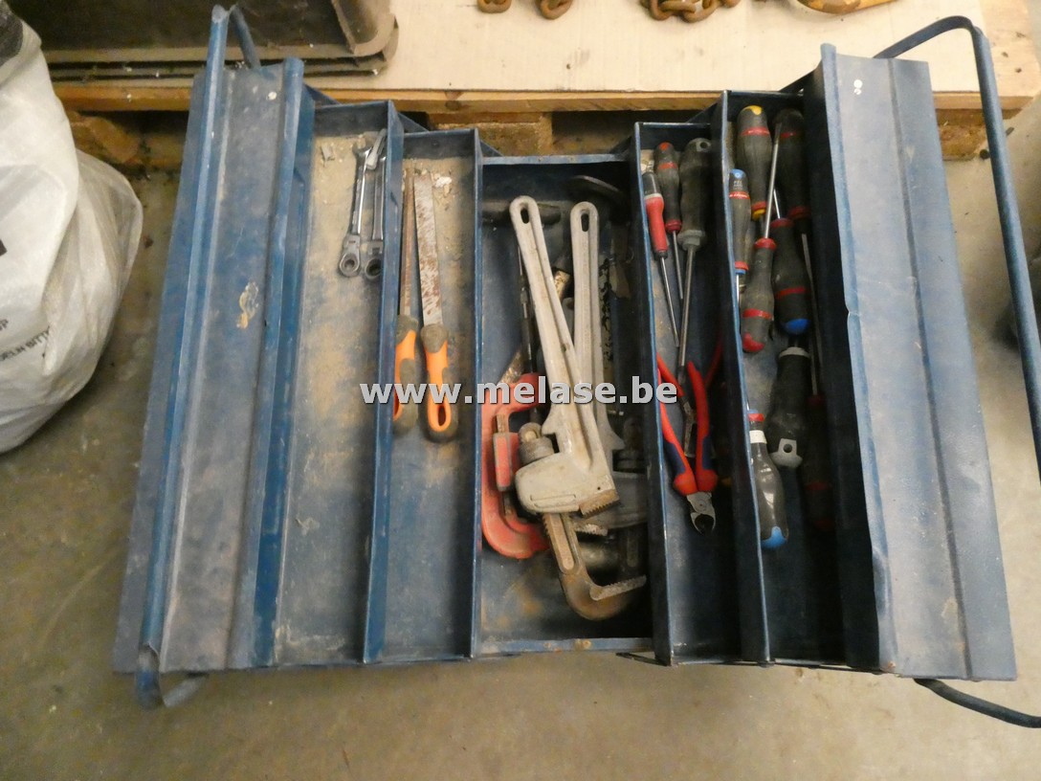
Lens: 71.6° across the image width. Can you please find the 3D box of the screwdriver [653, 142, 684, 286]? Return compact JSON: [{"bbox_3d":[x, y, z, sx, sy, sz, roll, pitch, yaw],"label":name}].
[{"bbox_3d":[0.165,-0.185,0.780,0.025,0.025,0.180,-4,80,-1],"label":"screwdriver"}]

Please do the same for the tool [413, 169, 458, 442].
[{"bbox_3d":[-0.094,-0.096,0.779,0.031,0.027,0.306,-6,76,0],"label":"tool"}]

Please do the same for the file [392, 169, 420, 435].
[{"bbox_3d":[-0.122,-0.102,0.780,0.030,0.029,0.303,-1,76,1],"label":"file"}]

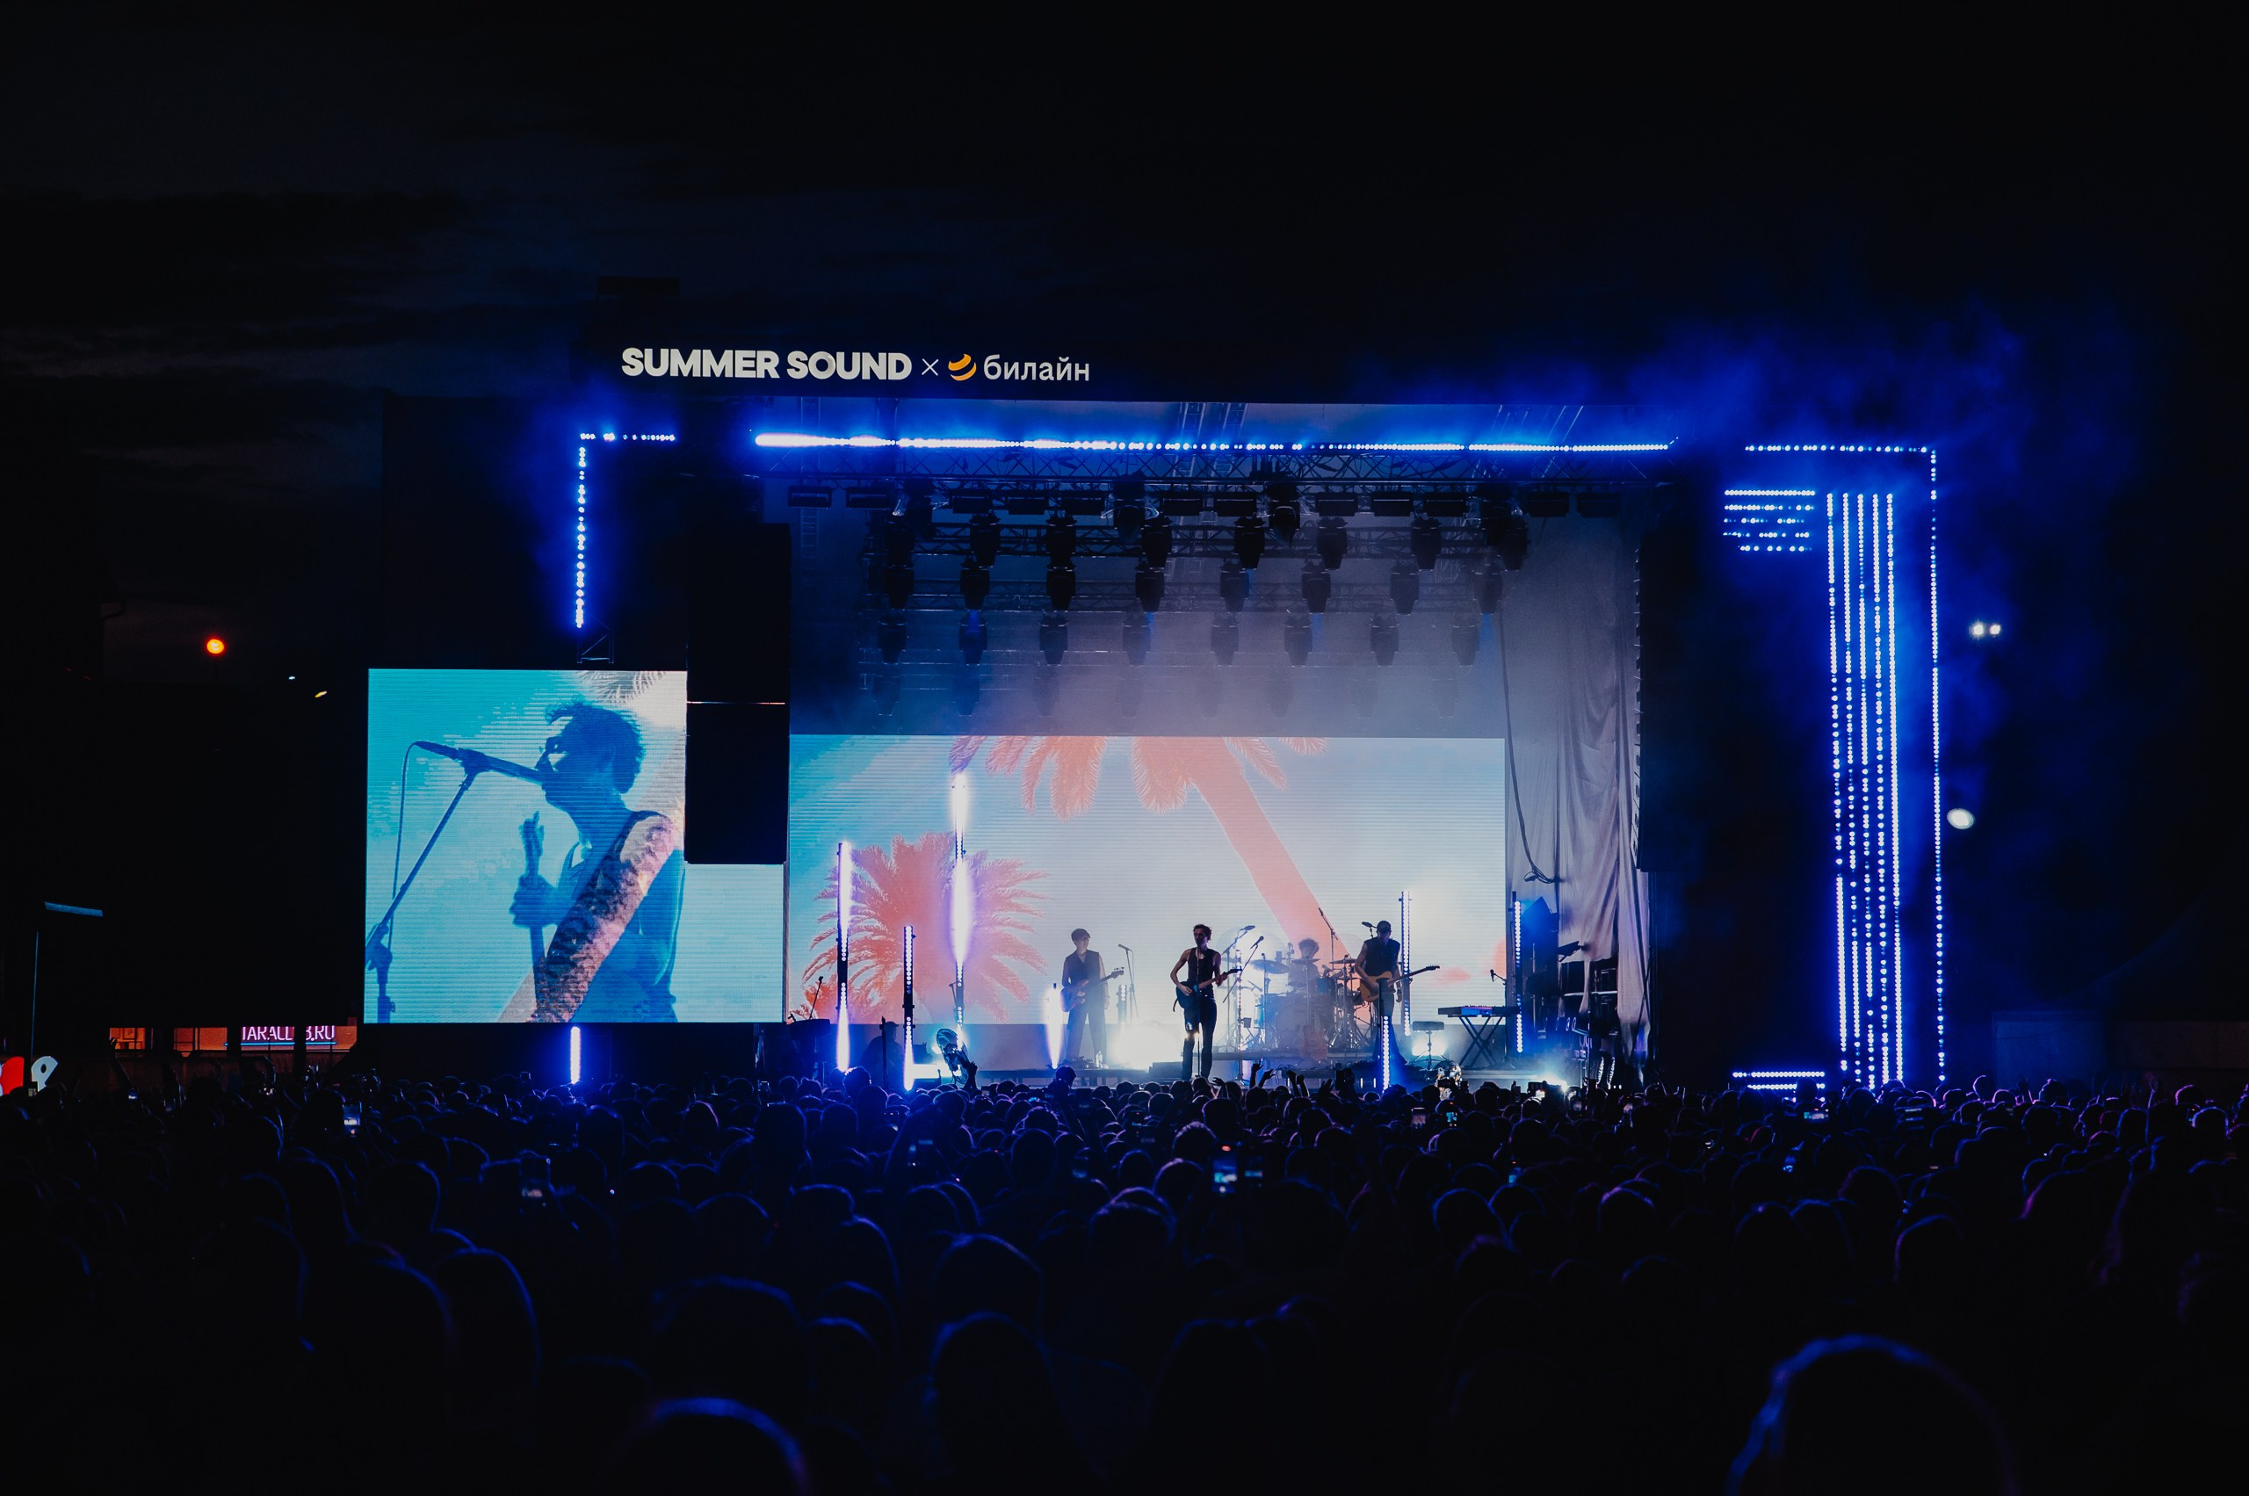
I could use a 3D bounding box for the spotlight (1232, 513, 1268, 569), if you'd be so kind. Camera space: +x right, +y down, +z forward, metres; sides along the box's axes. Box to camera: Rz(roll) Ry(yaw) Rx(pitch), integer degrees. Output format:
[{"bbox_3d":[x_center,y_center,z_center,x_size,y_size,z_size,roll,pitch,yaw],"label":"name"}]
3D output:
[{"bbox_3d":[1.410,-2.333,49.400,0.360,0.620,0.340,0,-4,-5],"label":"spotlight"}]

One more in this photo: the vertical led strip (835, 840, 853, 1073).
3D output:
[{"bbox_3d":[-3.194,2.432,49.800,0.150,2.750,0.140,0,-4,-4],"label":"vertical led strip"}]

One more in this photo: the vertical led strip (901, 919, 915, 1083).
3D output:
[{"bbox_3d":[-2.413,2.881,48.600,0.140,1.930,0.130,0,-4,-4],"label":"vertical led strip"}]

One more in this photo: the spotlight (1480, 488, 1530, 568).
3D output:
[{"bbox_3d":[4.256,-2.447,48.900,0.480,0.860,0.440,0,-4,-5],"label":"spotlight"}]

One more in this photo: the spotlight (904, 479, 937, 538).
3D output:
[{"bbox_3d":[-2.281,-2.681,48.700,0.360,0.660,0.360,0,-4,-5],"label":"spotlight"}]

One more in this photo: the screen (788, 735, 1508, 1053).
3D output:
[{"bbox_3d":[0.319,1.808,58.800,9.700,4.000,0.200,0,-4,-5],"label":"screen"}]

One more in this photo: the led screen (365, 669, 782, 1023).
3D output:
[{"bbox_3d":[-6.084,1.093,48.300,4.600,3.900,0.150,0,-4,-4],"label":"led screen"}]

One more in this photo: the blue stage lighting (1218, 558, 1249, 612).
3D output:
[{"bbox_3d":[1.276,-1.914,51.200,0.360,0.620,0.340,0,-4,-5],"label":"blue stage lighting"}]

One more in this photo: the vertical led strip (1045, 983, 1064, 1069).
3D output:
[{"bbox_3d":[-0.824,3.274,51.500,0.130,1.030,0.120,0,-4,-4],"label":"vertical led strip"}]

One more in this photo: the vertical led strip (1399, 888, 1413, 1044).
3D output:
[{"bbox_3d":[3.515,2.706,54.300,0.130,1.930,0.120,0,-4,-5],"label":"vertical led strip"}]

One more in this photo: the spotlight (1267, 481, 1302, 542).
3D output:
[{"bbox_3d":[1.794,-2.655,49.300,0.400,0.700,0.400,0,-4,-4],"label":"spotlight"}]

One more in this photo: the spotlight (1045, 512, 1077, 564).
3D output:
[{"bbox_3d":[-0.725,-2.373,49.400,0.360,0.610,0.340,0,-4,-5],"label":"spotlight"}]

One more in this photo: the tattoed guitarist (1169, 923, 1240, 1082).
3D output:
[{"bbox_3d":[0.871,2.822,47.600,0.740,1.820,0.500,1,-4,-10],"label":"tattoed guitarist"}]

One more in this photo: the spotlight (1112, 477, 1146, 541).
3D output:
[{"bbox_3d":[0.049,-2.662,48.700,0.380,0.720,0.400,0,-4,-5],"label":"spotlight"}]

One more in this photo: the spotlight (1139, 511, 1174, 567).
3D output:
[{"bbox_3d":[0.376,-2.405,50.500,0.390,0.650,0.380,0,-4,-4],"label":"spotlight"}]

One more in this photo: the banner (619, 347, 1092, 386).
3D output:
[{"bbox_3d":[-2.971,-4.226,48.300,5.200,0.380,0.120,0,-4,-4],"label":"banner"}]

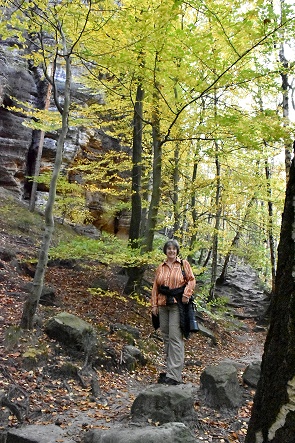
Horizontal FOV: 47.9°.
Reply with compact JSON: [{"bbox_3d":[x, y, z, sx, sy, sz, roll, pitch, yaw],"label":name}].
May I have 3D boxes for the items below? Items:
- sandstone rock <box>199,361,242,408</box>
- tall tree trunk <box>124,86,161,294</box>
[{"bbox_3d":[0.885,1.965,4.000,0.450,0.430,0.400,1,-10,0],"label":"sandstone rock"},{"bbox_3d":[-0.130,-1.020,9.000,0.880,5.700,0.600,1,-10,0],"label":"tall tree trunk"}]

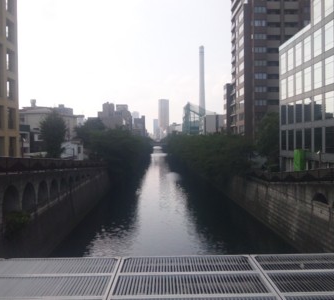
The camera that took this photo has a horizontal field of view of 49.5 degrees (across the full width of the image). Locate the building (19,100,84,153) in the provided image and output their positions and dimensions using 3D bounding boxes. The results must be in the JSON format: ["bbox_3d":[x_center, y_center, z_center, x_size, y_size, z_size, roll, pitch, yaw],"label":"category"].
[{"bbox_3d":[-26.735,-3.147,82.675,10.500,12.843,11.500,0,1,24],"label":"building"}]

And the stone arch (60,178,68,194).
[{"bbox_3d":[-10.782,3.823,36.992,0.550,1.766,2.700,-1,1,-2],"label":"stone arch"}]

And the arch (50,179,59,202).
[{"bbox_3d":[-10.684,3.799,33.593,0.550,2.162,2.700,-1,1,-2],"label":"arch"}]

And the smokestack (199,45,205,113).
[{"bbox_3d":[53.435,-82.686,555.136,9.300,150.728,9.300,-1,1,-2],"label":"smokestack"}]

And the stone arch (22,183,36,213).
[{"bbox_3d":[-10.491,3.687,26.891,0.550,2.475,2.750,-1,1,-2],"label":"stone arch"}]

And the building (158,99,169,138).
[{"bbox_3d":[-12.337,-94.816,1198.378,32.000,147.133,30.000,-1,1,-2],"label":"building"}]

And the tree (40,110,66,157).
[{"bbox_3d":[-15.206,-1.092,48.564,3.500,8.381,3.500,-1,1,-2],"label":"tree"}]

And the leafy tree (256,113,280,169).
[{"bbox_3d":[16.856,-1.483,60.500,4.200,9.533,4.200,-1,1,-2],"label":"leafy tree"}]

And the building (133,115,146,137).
[{"bbox_3d":[-28.754,-18.715,363.996,11.500,32.041,15.000,-1,1,-2],"label":"building"}]

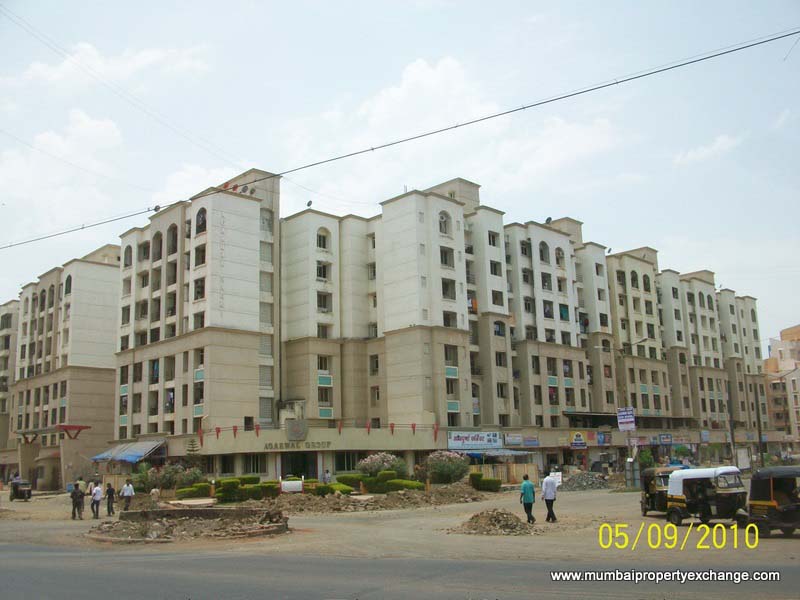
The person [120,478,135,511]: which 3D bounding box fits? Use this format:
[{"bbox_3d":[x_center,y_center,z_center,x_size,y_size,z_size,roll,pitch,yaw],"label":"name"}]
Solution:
[{"bbox_3d":[-14.813,10.617,40.200,0.620,1.700,0.360,-3,-12,6],"label":"person"}]

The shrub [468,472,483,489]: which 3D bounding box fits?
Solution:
[{"bbox_3d":[5.156,12.347,50.500,0.900,1.050,0.900,-2,-12,0],"label":"shrub"}]

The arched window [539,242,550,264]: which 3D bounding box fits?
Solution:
[{"bbox_3d":[14.992,-4.916,76.513,1.741,2.292,0.300,10,-16,-44],"label":"arched window"}]

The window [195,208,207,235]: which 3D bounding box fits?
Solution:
[{"bbox_3d":[-17.371,-6.972,65.081,0.250,2.280,1.750,10,-17,-44],"label":"window"}]

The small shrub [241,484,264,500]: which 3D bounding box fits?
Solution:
[{"bbox_3d":[-9.035,11.792,45.300,1.400,0.950,1.200,-1,-12,0],"label":"small shrub"}]

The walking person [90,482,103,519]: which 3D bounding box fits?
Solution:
[{"bbox_3d":[-14.282,9.426,34.800,0.380,1.680,0.450,-12,-16,39],"label":"walking person"}]

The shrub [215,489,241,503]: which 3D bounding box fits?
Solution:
[{"bbox_3d":[-10.240,11.600,43.897,1.602,0.797,1.200,1,-12,-13],"label":"shrub"}]

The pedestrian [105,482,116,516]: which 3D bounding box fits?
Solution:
[{"bbox_3d":[-13.829,9.533,35.300,0.500,1.560,0.420,-11,-16,38],"label":"pedestrian"}]

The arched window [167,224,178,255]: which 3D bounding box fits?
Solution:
[{"bbox_3d":[-21.014,-5.618,68.669,0.300,2.850,2.000,10,-17,-43],"label":"arched window"}]

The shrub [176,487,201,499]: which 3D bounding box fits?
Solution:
[{"bbox_3d":[-13.814,12.606,48.300,1.500,0.800,1.150,-1,-12,0],"label":"shrub"}]

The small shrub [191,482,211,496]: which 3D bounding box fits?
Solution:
[{"bbox_3d":[-13.535,12.855,50.172,1.418,0.921,1.200,1,-12,-15],"label":"small shrub"}]

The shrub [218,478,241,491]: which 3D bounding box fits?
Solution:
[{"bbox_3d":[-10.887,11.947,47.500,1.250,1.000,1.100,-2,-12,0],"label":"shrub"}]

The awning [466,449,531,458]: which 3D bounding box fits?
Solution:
[{"bbox_3d":[8.065,12.636,61.175,5.920,0.650,2.400,10,-17,-44],"label":"awning"}]

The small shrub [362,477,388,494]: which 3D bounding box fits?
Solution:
[{"bbox_3d":[-1.569,11.850,47.348,1.681,1.068,1.300,-1,-12,-2],"label":"small shrub"}]

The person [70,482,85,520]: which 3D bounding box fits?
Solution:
[{"bbox_3d":[-14.945,9.341,34.269,0.550,1.613,0.400,6,-14,-32],"label":"person"}]

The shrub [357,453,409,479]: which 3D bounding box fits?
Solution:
[{"bbox_3d":[-1.280,12.349,54.102,3.825,2.335,2.800,-1,-12,-2],"label":"shrub"}]

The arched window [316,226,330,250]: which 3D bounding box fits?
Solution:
[{"bbox_3d":[-7.160,-5.706,68.938,1.650,2.200,0.300,10,-17,-43],"label":"arched window"}]

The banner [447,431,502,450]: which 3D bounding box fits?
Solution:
[{"bbox_3d":[6.512,11.838,62.282,7.130,1.390,0.150,10,-17,-44],"label":"banner"}]

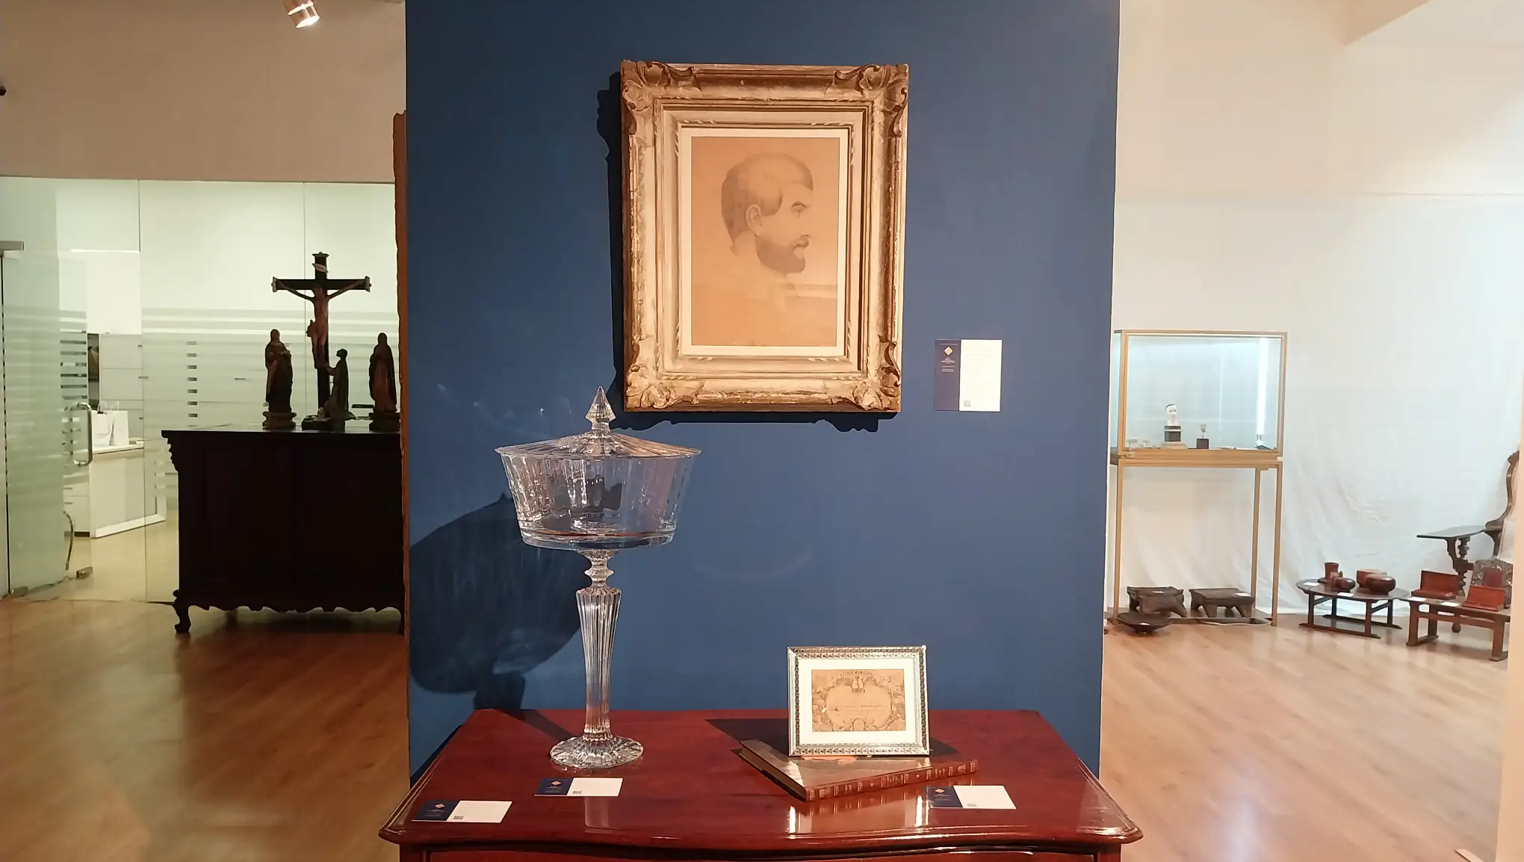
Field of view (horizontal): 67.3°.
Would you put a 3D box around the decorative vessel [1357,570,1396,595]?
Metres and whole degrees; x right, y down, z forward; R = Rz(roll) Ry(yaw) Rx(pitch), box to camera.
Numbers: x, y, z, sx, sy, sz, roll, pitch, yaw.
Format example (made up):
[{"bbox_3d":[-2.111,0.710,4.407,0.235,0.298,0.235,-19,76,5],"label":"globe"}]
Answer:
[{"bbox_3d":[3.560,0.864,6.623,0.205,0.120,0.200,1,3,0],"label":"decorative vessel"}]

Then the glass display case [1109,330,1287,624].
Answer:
[{"bbox_3d":[2.532,0.266,6.758,0.958,1.692,0.370,1,3,0],"label":"glass display case"}]

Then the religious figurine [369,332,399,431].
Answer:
[{"bbox_3d":[-2.101,-0.274,6.365,0.182,0.543,0.165,1,3,0],"label":"religious figurine"}]

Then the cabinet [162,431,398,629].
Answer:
[{"bbox_3d":[-2.494,0.531,6.353,1.408,1.075,0.620,1,3,-1],"label":"cabinet"}]

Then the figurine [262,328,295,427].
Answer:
[{"bbox_3d":[-2.687,-0.288,6.364,0.186,0.555,0.165,0,3,-17],"label":"figurine"}]

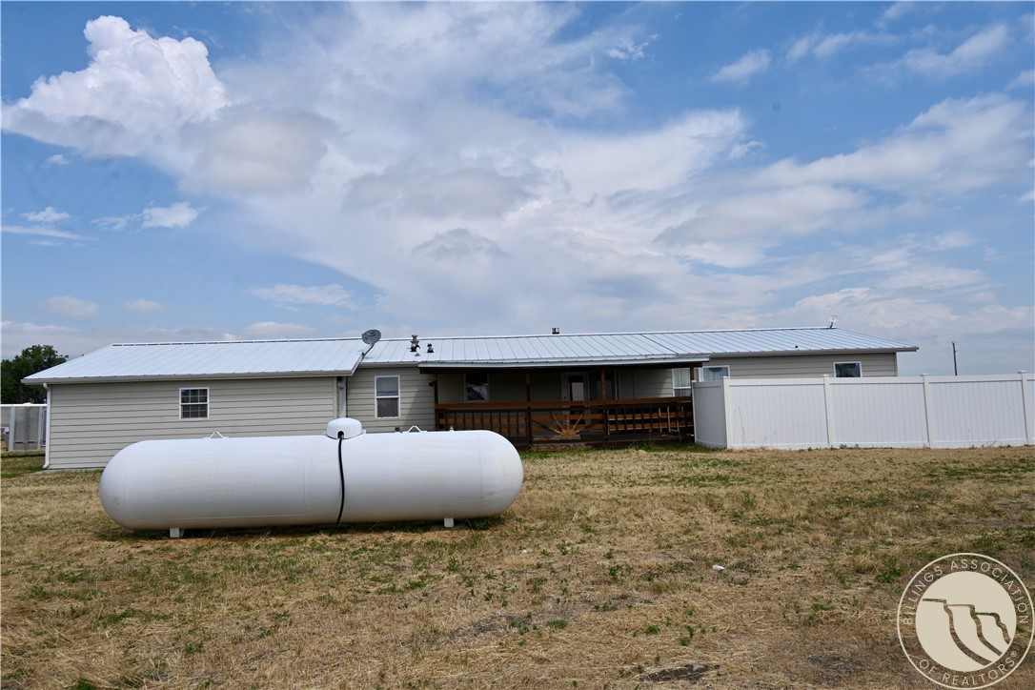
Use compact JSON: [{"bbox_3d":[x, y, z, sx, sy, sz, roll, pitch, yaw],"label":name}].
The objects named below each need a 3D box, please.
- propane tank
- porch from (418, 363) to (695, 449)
[{"bbox_3d":[-2.351,1.521,8.150,4.860,1.290,1.040,-2,-5,-3],"label":"propane tank"},{"bbox_3d":[1.269,2.021,23.203,8.500,2.650,3.600,-1,-5,-4],"label":"porch"}]

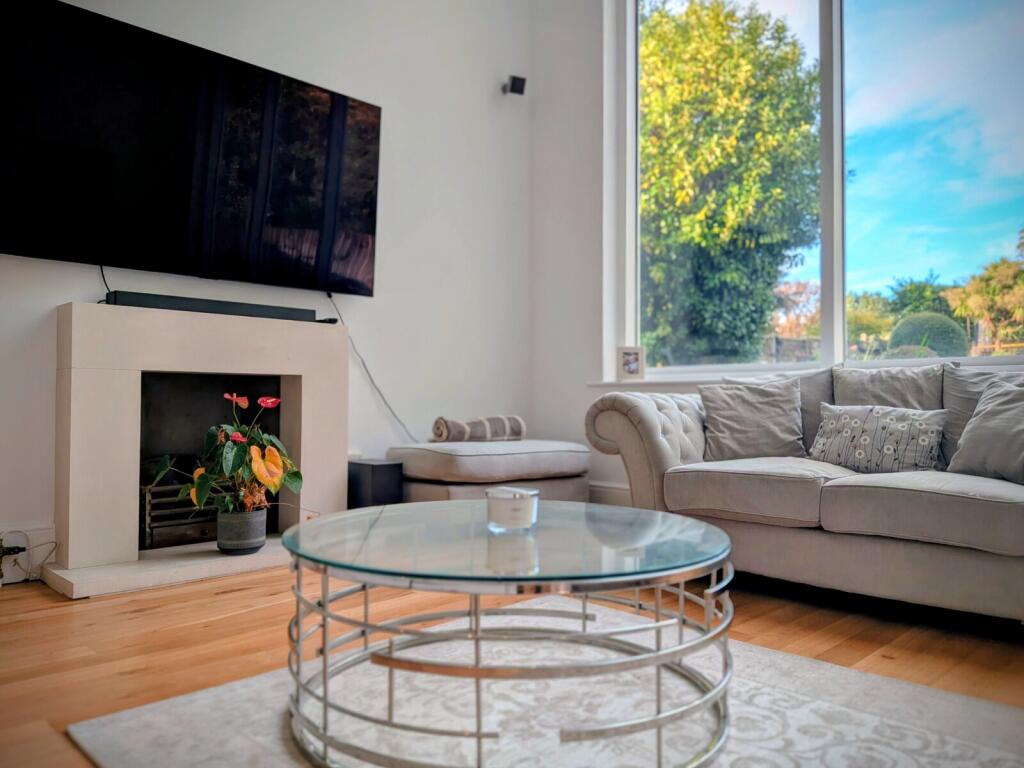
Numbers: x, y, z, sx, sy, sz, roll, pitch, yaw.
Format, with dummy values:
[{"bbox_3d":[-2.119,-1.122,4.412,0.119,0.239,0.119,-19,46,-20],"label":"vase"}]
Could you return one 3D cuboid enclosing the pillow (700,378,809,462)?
[{"bbox_3d":[1.043,0.154,3.080,0.440,0.360,0.140,0,-24,27],"label":"pillow"}]

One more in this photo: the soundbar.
[{"bbox_3d":[-1.336,-0.339,3.251,0.915,0.062,0.090,1,-1,-44],"label":"soundbar"}]

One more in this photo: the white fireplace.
[{"bbox_3d":[-1.246,0.238,3.155,1.314,1.094,0.387,1,-1,-44],"label":"white fireplace"}]

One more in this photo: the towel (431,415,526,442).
[{"bbox_3d":[-0.175,0.255,4.070,0.600,0.135,0.135,1,-1,-44],"label":"towel"}]

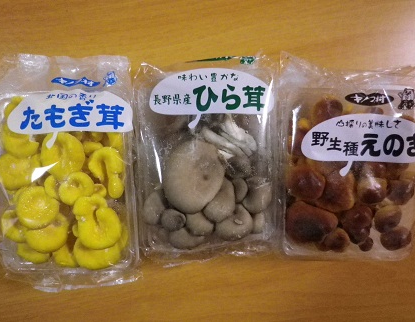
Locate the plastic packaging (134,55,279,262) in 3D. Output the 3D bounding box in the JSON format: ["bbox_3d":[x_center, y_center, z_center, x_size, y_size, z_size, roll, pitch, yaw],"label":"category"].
[{"bbox_3d":[0.000,-0.003,0.302,0.118,0.040,0.168,-2,83,0],"label":"plastic packaging"}]

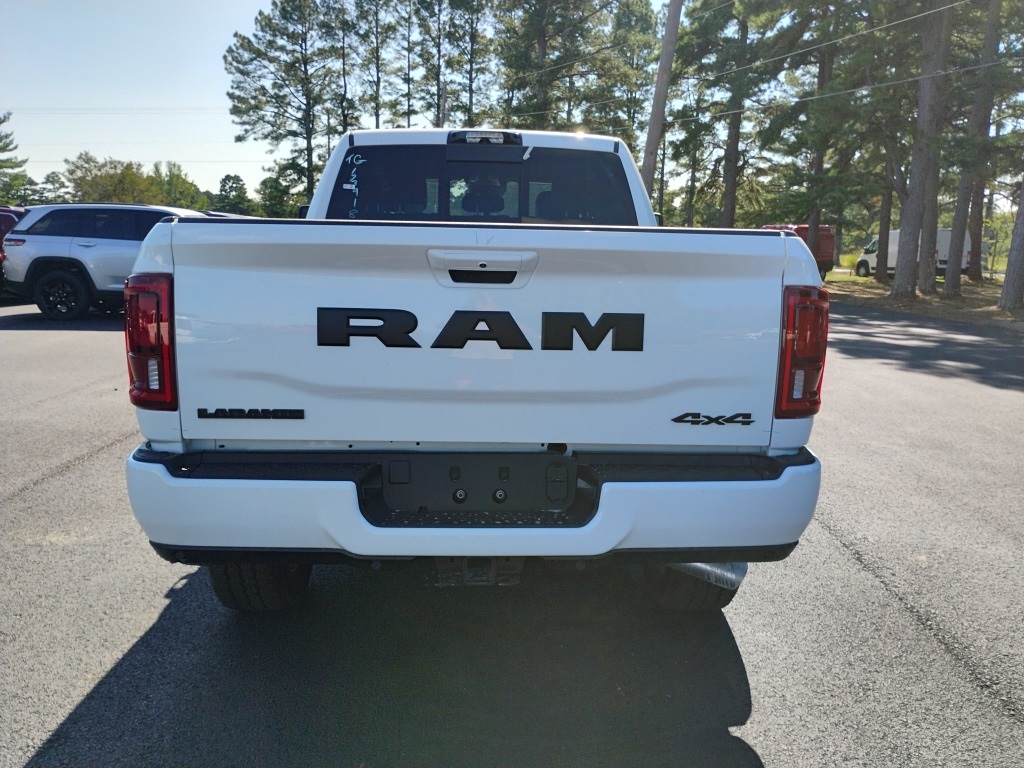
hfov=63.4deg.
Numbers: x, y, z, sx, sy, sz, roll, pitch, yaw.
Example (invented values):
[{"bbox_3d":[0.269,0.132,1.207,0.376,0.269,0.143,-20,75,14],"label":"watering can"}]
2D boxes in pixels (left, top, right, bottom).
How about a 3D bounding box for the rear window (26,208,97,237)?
[{"bbox_3d":[-7.174,-2.563,13.146,1.140,0.440,0.120,1,10,0],"label":"rear window"}]

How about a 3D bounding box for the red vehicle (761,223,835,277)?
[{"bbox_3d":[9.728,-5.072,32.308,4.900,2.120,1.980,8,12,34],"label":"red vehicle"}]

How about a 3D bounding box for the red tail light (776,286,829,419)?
[{"bbox_3d":[0.812,-0.094,2.341,0.180,0.380,0.180,1,10,-2],"label":"red tail light"}]

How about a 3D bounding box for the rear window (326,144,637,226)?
[{"bbox_3d":[-0.144,-0.992,4.339,1.650,0.480,0.120,1,10,-2],"label":"rear window"}]

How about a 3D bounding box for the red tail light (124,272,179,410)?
[{"bbox_3d":[-0.981,-0.118,2.278,0.180,0.380,0.180,1,10,-2],"label":"red tail light"}]

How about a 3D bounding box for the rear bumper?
[{"bbox_3d":[-0.091,0.329,2.332,2.000,0.280,0.380,1,10,-2],"label":"rear bumper"}]

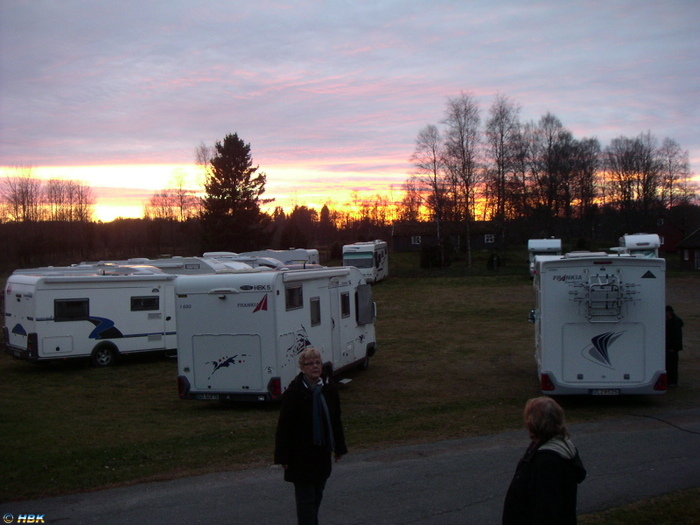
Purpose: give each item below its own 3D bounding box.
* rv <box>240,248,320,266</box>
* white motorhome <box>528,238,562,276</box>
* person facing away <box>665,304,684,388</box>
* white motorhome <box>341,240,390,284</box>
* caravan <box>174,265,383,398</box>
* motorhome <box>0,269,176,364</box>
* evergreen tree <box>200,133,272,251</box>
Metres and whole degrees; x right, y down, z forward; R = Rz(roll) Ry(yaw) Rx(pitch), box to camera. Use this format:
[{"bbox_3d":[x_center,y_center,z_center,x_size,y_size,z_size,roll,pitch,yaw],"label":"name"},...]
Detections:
[{"bbox_3d":[-5.600,0.570,53.000,6.500,2.750,2.300,-1,2,14],"label":"rv"},{"bbox_3d":[14.700,-0.280,57.500,2.300,2.970,6.500,-1,2,14],"label":"white motorhome"},{"bbox_3d":[6.830,1.750,16.300,0.420,1.740,0.520,-2,2,-6],"label":"person facing away"},{"bbox_3d":[1.280,-0.050,57.400,2.300,2.850,6.800,-1,2,11],"label":"white motorhome"},{"bbox_3d":[-1.470,1.640,19.300,2.300,2.930,7.000,-1,2,19],"label":"caravan"},{"bbox_3d":[-7.400,1.760,25.200,6.800,2.780,2.300,-3,2,-44],"label":"motorhome"},{"bbox_3d":[-11.800,-6.600,80.000,7.300,13.900,7.300,-1,2,0],"label":"evergreen tree"}]

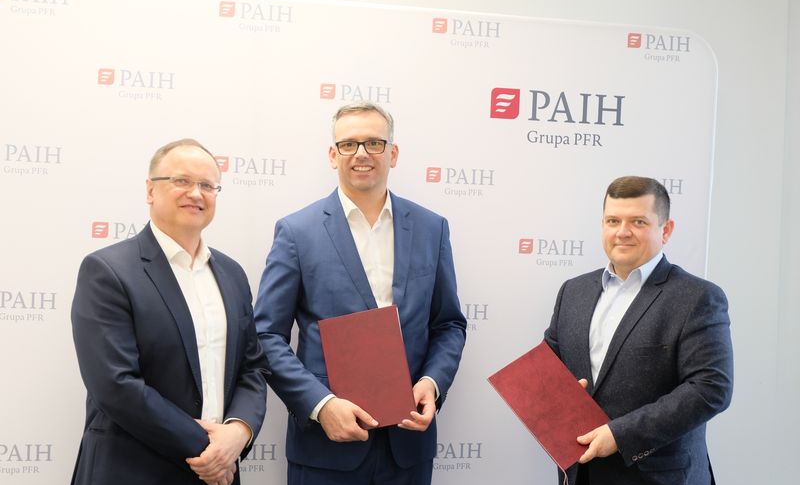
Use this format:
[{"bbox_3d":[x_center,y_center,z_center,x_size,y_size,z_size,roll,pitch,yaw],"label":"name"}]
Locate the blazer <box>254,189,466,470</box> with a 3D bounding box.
[{"bbox_3d":[-0.109,0.240,3.550,0.570,0.770,0.340,2,0,-12],"label":"blazer"}]

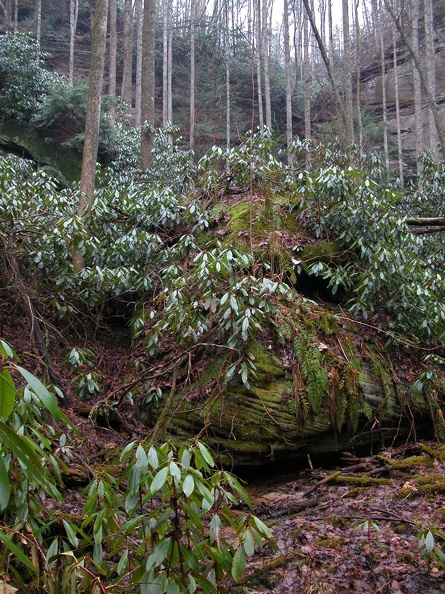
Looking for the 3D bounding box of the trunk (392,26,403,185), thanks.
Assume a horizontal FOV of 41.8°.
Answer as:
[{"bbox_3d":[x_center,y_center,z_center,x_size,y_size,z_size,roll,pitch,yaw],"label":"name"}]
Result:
[{"bbox_3d":[5.237,-5.734,17.416,0.090,5.320,0.090,0,-9,0],"label":"trunk"}]

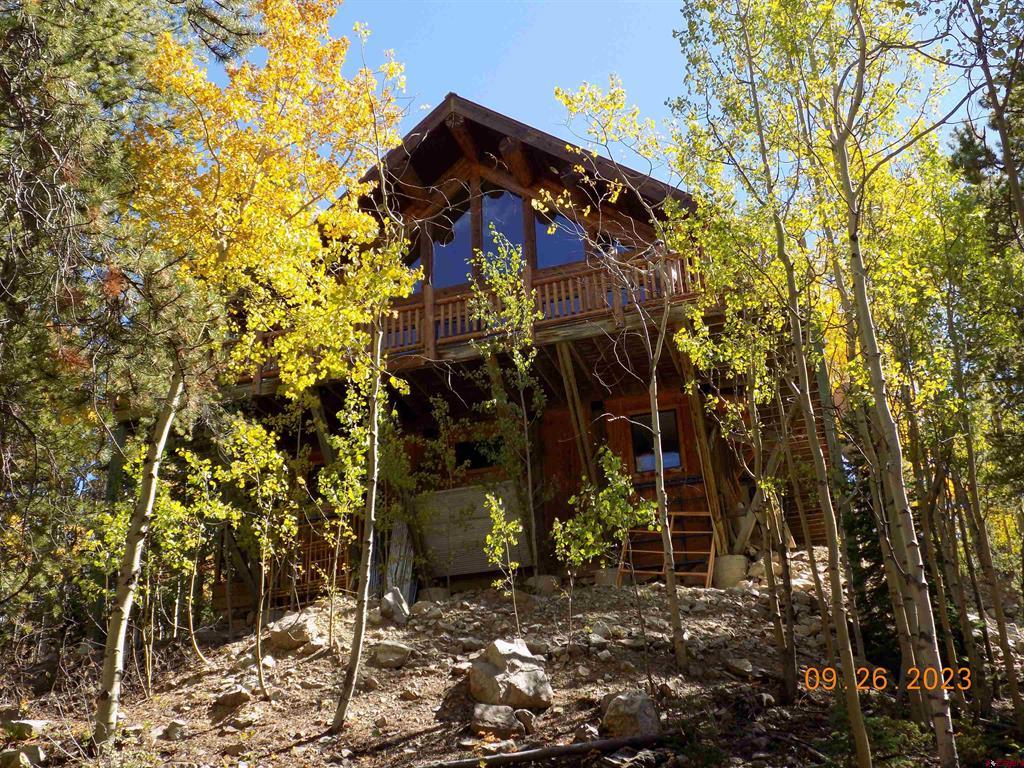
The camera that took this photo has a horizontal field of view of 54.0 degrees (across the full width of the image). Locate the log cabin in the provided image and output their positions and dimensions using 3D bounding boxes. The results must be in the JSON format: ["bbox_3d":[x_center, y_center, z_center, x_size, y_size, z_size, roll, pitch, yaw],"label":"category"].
[{"bbox_3d":[0.681,0.013,24.012,11.934,11.424,11.118,-10,-25,15],"label":"log cabin"}]

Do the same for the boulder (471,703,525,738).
[{"bbox_3d":[-0.107,2.476,7.400,0.400,0.260,0.340,-2,-24,-1],"label":"boulder"}]

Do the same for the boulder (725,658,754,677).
[{"bbox_3d":[2.171,2.706,9.600,0.281,0.165,0.220,-6,-17,11],"label":"boulder"}]

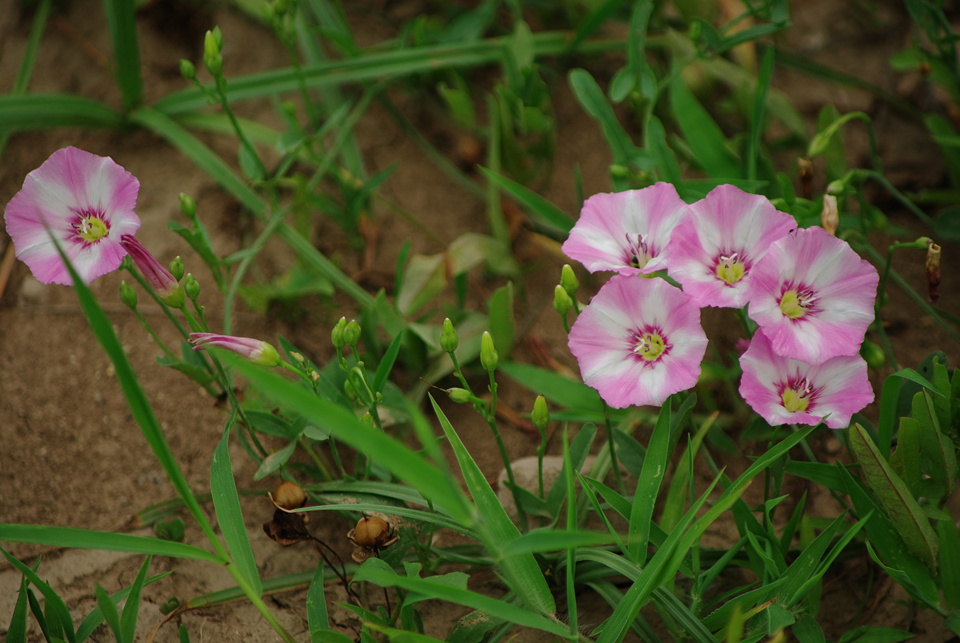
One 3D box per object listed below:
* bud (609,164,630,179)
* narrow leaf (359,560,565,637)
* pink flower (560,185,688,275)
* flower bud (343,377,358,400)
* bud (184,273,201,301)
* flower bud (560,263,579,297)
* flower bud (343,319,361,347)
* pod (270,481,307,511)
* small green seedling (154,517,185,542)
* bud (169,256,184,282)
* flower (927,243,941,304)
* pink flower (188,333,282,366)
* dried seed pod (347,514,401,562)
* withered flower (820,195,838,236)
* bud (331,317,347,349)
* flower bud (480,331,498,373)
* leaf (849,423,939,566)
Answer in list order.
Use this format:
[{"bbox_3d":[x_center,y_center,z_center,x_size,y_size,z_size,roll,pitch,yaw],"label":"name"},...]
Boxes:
[{"bbox_3d":[0.028,-0.030,1.250,0.003,0.004,0.003,-31,25,9],"label":"bud"},{"bbox_3d":[-0.003,0.049,1.080,0.040,0.007,0.007,16,35,-6],"label":"narrow leaf"},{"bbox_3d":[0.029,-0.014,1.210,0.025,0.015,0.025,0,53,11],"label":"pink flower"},{"bbox_3d":[-0.024,0.012,1.125,0.003,0.004,0.003,-9,23,0],"label":"flower bud"},{"bbox_3d":[-0.052,-0.006,1.125,0.003,0.005,0.003,-6,23,0],"label":"bud"},{"bbox_3d":[0.016,-0.007,1.120,0.003,0.006,0.003,-12,23,0],"label":"flower bud"},{"bbox_3d":[-0.023,0.002,1.120,0.003,0.005,0.003,7,23,0],"label":"flower bud"},{"bbox_3d":[-0.037,0.034,1.200,0.006,0.006,0.006,3,30,-1],"label":"pod"},{"bbox_3d":[-0.061,0.041,1.215,0.006,0.005,0.005,0,37,0],"label":"small green seedling"},{"bbox_3d":[-0.059,-0.010,1.200,0.003,0.005,0.003,2,21,-1],"label":"bud"},{"bbox_3d":[0.083,-0.009,1.135,0.003,0.012,0.003,0,35,0],"label":"flower"},{"bbox_3d":[-0.047,0.005,1.200,0.018,0.005,0.005,11,41,-9],"label":"pink flower"},{"bbox_3d":[-0.019,0.039,1.110,0.009,0.008,0.009,-7,30,0],"label":"dried seed pod"},{"bbox_3d":[0.069,-0.021,1.220,0.004,0.008,0.004,0,15,0],"label":"withered flower"},{"bbox_3d":[-0.026,0.002,1.120,0.003,0.006,0.003,9,23,0],"label":"bud"},{"bbox_3d":[0.002,0.005,1.115,0.003,0.008,0.003,-7,23,0],"label":"flower bud"},{"bbox_3d":[0.081,0.034,1.205,0.008,0.032,0.004,-30,6,13],"label":"leaf"}]

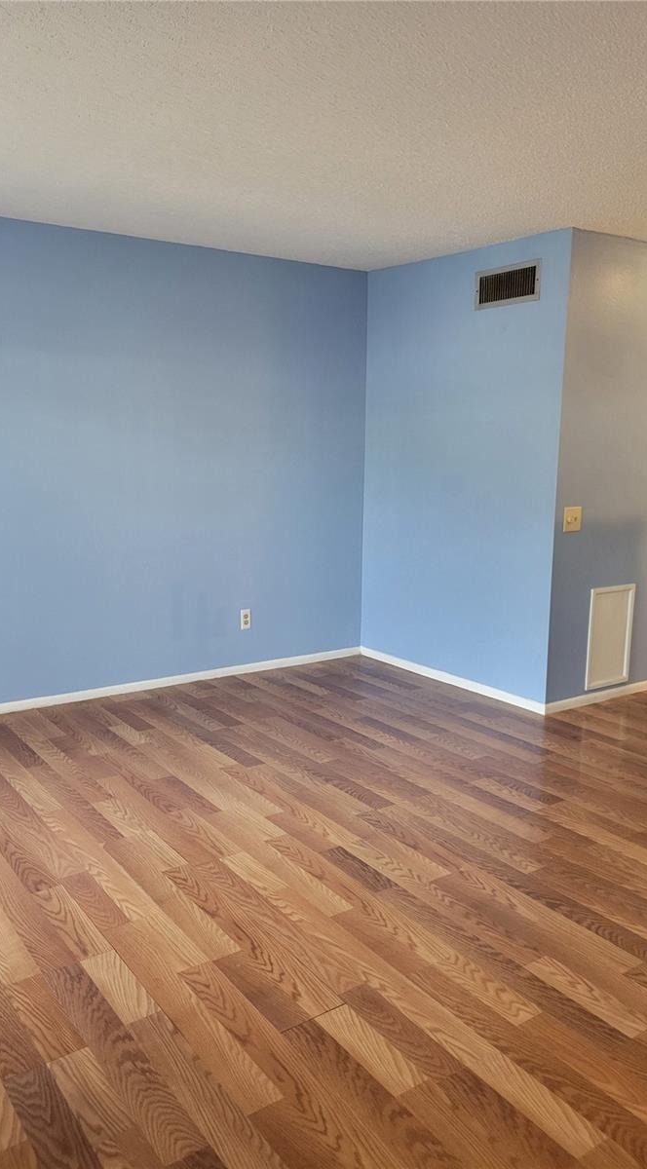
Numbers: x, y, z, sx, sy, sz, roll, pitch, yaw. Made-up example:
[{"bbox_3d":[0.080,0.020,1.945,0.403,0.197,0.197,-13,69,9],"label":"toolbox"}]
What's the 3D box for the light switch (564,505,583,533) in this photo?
[{"bbox_3d":[1.284,-0.332,4.494,0.122,0.120,0.018,-6,12,-34],"label":"light switch"}]

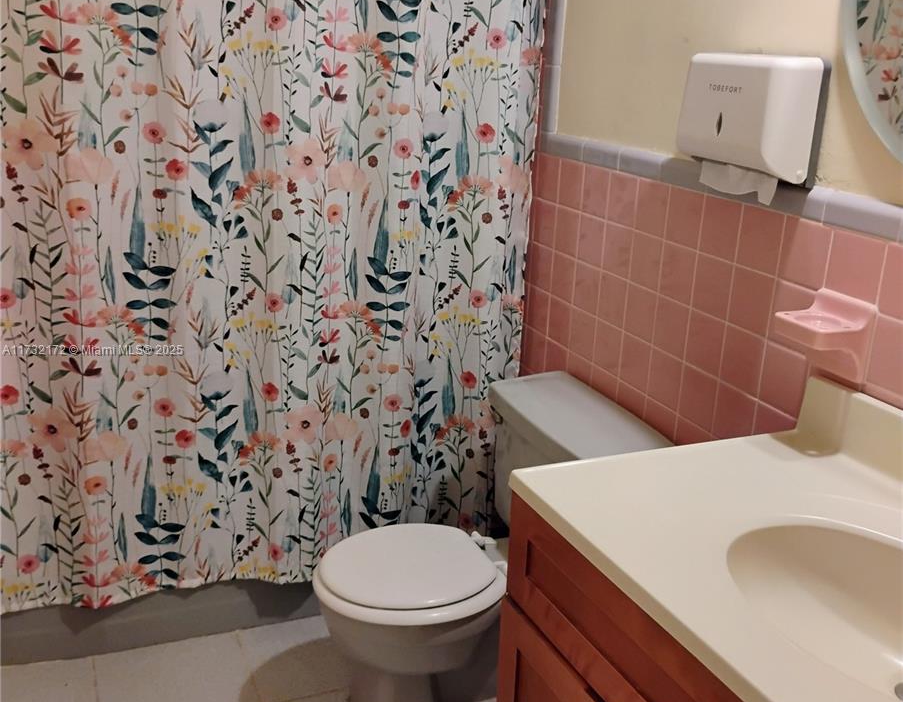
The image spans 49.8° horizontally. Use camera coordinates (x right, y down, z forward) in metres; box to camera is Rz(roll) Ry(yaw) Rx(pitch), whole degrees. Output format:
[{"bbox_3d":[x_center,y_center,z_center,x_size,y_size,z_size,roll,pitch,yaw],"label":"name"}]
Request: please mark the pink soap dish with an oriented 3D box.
[{"bbox_3d":[0.574,-0.018,1.512,0.095,0.120,0.118,-5,19,-23],"label":"pink soap dish"}]

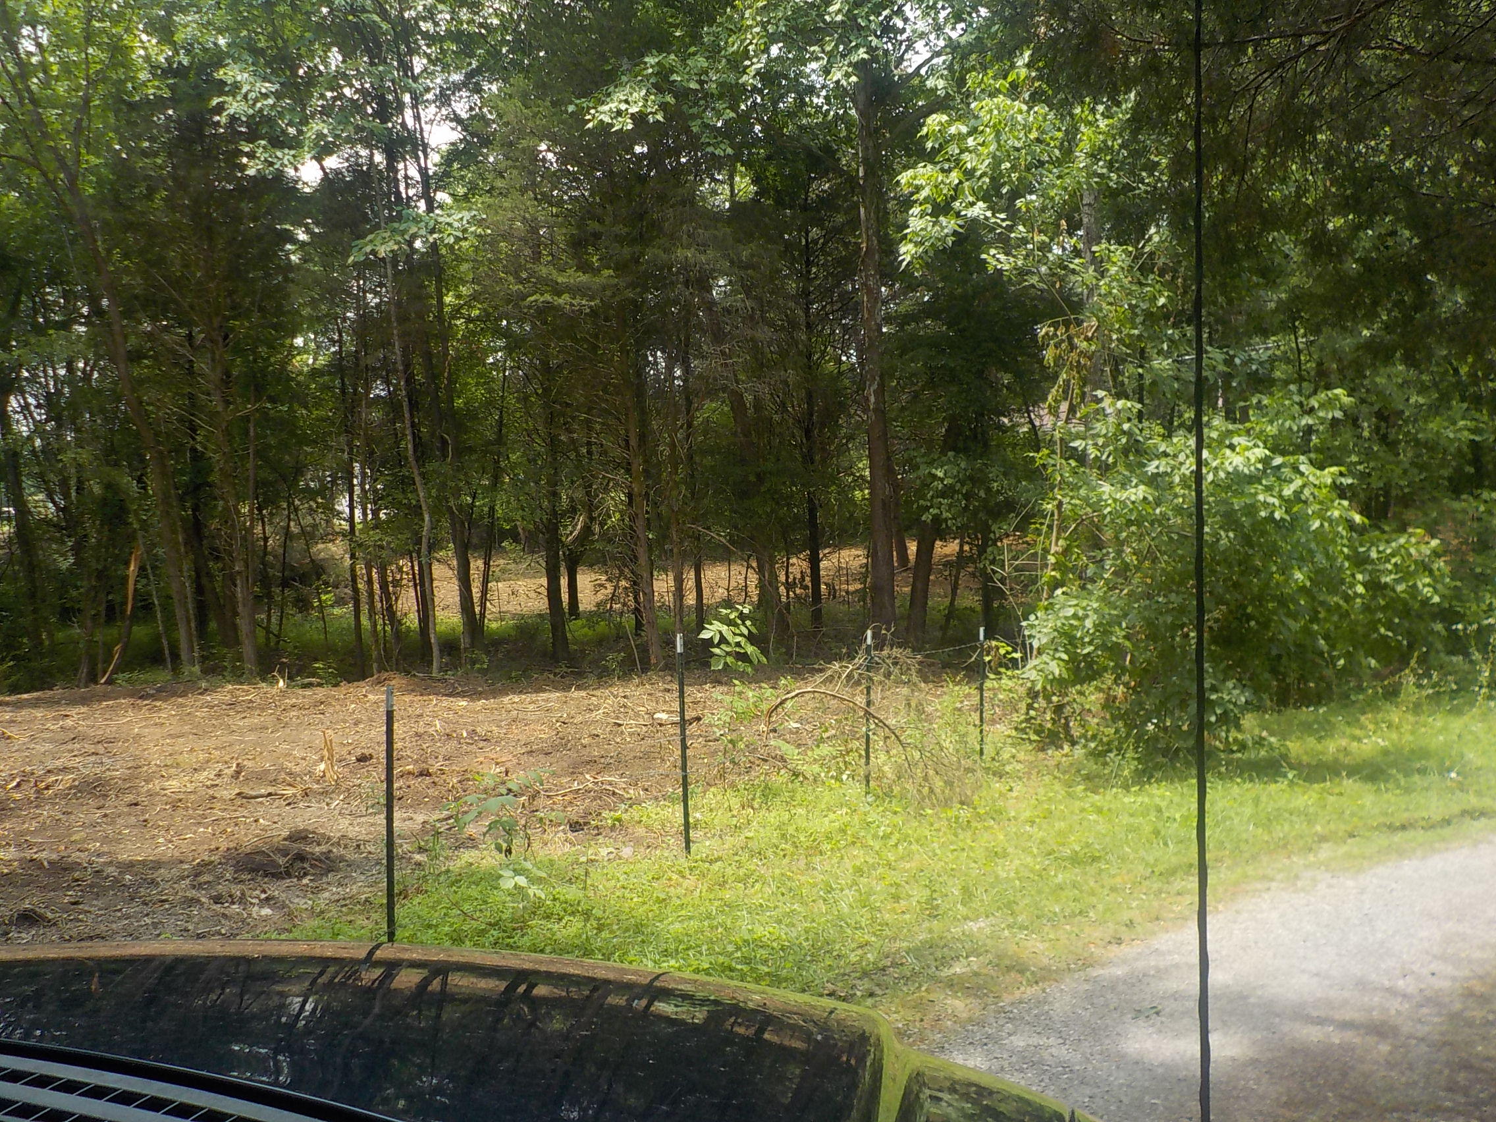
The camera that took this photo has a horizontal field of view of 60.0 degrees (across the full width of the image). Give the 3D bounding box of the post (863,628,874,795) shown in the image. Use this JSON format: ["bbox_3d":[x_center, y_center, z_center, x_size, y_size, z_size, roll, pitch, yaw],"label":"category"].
[{"bbox_3d":[0.956,1.208,10.300,0.040,1.330,0.040,0,-1,29],"label":"post"}]

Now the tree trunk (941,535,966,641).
[{"bbox_3d":[3.876,0.508,24.500,0.160,2.033,0.160,9,-1,0],"label":"tree trunk"}]

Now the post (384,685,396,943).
[{"bbox_3d":[-1.736,1.280,6.300,0.040,1.340,0.040,-1,-1,29],"label":"post"}]

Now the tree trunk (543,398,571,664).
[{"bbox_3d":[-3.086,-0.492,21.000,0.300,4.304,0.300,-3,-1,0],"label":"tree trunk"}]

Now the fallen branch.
[{"bbox_3d":[0.700,1.292,10.500,1.200,0.530,0.450,-1,1,0],"label":"fallen branch"}]

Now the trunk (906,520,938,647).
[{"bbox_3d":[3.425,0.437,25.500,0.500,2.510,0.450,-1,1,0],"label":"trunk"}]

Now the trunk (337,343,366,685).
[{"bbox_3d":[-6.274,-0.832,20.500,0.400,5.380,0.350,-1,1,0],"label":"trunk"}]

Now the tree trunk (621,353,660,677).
[{"bbox_3d":[-1.663,-0.822,20.500,0.280,5.042,0.280,-4,-1,0],"label":"tree trunk"}]

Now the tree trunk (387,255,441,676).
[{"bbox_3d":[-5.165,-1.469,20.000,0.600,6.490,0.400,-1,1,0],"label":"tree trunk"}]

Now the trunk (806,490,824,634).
[{"bbox_3d":[1.336,-0.012,26.000,0.210,2.862,0.210,-2,-1,0],"label":"trunk"}]

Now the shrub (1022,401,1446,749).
[{"bbox_3d":[5.219,0.157,13.900,4.300,3.650,3.300,-1,-1,0],"label":"shrub"}]

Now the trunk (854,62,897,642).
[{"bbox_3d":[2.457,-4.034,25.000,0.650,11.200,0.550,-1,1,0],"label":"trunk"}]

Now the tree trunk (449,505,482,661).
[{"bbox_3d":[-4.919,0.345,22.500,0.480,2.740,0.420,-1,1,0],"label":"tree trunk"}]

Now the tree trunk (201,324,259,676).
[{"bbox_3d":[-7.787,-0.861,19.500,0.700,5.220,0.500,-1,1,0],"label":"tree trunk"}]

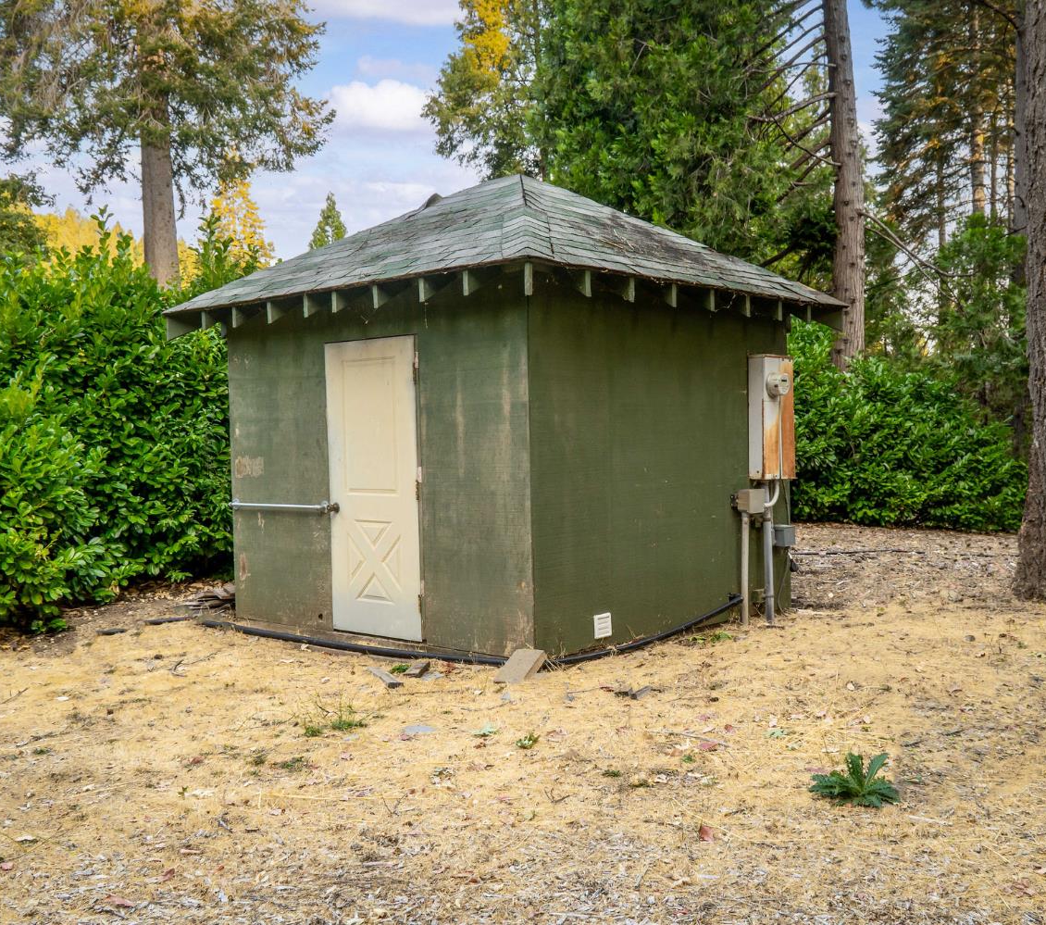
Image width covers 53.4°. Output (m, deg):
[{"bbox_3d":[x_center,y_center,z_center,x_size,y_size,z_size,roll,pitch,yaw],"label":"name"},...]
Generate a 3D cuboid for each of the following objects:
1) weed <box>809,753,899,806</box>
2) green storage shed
[{"bbox_3d":[1.235,1.173,3.860,0.340,0.155,0.300,-1,1,18],"label":"weed"},{"bbox_3d":[-0.030,-0.581,8.512,3.800,3.540,4.110,0,2,41],"label":"green storage shed"}]

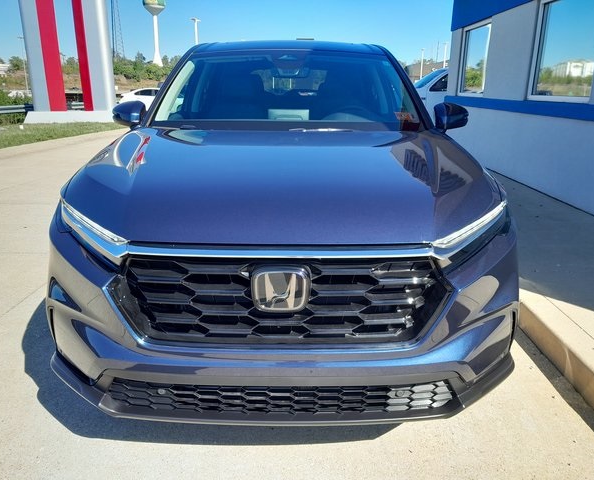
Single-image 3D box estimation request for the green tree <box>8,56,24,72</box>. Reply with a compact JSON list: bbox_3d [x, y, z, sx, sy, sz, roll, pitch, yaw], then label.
[{"bbox_3d":[-59.210,-36.914,105.000,3.600,3.700,3.400,0,18,0],"label":"green tree"}]

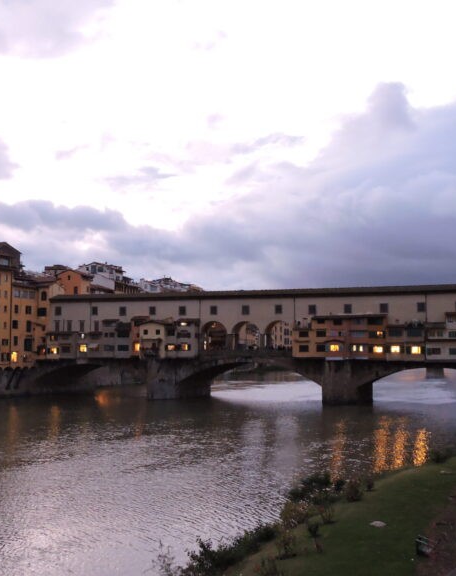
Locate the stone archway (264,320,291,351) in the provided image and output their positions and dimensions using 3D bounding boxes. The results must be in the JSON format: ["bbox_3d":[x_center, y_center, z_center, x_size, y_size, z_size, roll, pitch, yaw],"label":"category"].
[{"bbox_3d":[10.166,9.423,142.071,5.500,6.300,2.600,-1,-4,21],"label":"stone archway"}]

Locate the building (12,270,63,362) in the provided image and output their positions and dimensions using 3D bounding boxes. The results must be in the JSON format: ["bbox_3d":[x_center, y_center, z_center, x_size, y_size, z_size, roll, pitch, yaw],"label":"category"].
[{"bbox_3d":[-44.950,7.415,158.992,11.000,20.000,12.500,-1,-4,21],"label":"building"}]

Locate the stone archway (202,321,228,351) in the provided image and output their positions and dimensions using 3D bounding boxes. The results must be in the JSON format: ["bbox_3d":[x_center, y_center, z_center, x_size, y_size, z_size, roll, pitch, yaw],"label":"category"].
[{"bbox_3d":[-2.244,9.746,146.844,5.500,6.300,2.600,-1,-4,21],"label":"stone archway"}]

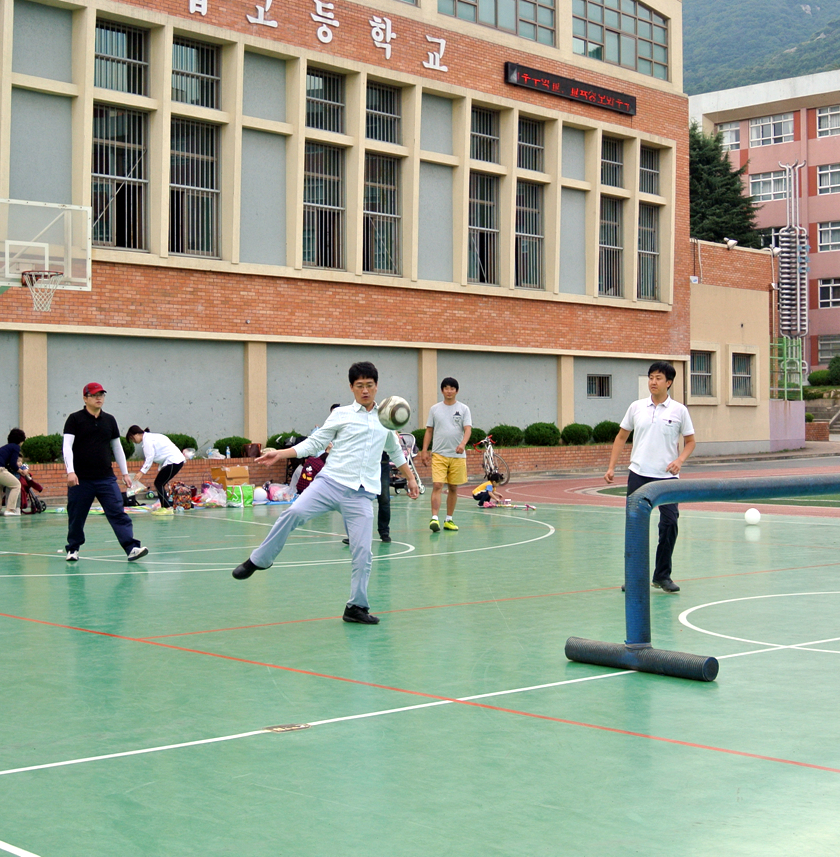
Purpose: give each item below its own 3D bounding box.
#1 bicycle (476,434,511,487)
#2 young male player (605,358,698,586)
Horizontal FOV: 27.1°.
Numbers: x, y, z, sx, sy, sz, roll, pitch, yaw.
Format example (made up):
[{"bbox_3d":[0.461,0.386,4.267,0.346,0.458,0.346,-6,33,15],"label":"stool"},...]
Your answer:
[{"bbox_3d":[1.440,0.647,34.400,0.550,1.020,1.600,0,0,-14],"label":"bicycle"},{"bbox_3d":[1.756,0.371,13.350,0.660,1.770,0.500,0,0,9],"label":"young male player"}]

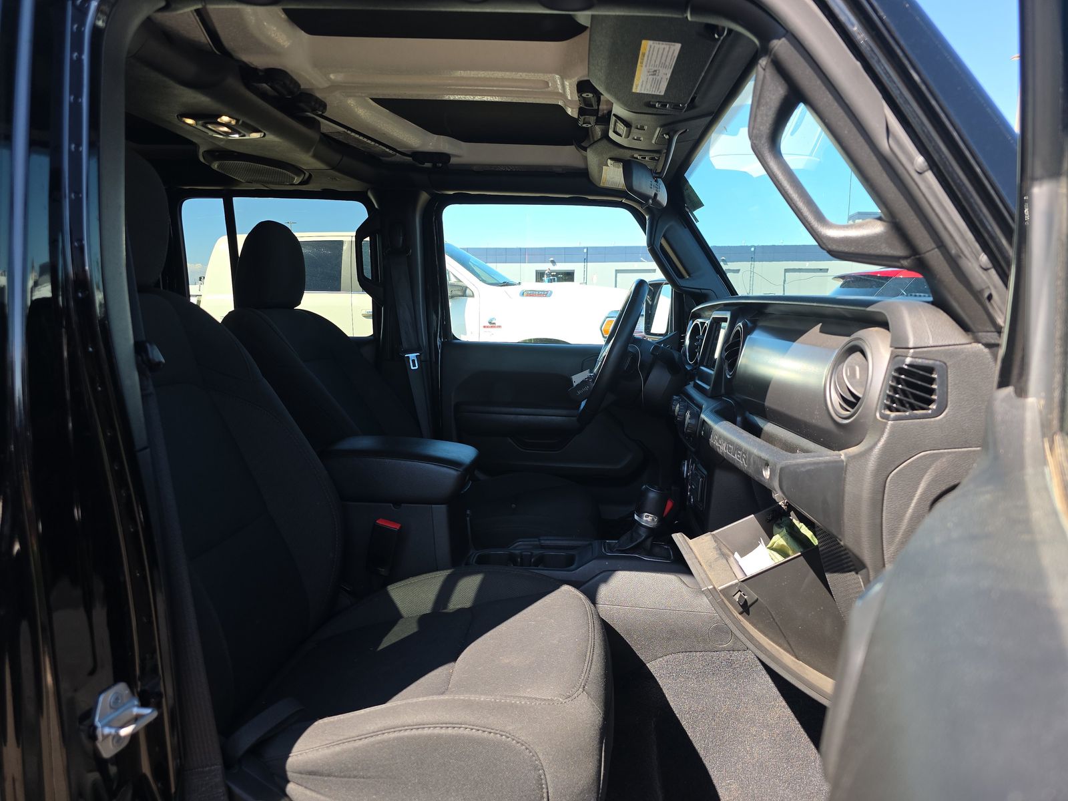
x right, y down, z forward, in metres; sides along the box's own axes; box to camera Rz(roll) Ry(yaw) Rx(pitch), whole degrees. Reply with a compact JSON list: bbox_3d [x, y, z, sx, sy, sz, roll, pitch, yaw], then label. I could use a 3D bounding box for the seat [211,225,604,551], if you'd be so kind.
[{"bbox_3d":[-0.259,0.013,1.724,0.860,0.885,0.530,1,8,1],"label":"seat"}]

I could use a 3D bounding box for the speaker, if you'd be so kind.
[{"bbox_3d":[-0.601,-0.501,1.538,0.155,0.050,0.230,1,8,1],"label":"speaker"}]

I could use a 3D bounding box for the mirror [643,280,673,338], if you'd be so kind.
[{"bbox_3d":[0.411,-0.288,2.254,0.110,0.190,0.190,-1,8,-11],"label":"mirror"}]

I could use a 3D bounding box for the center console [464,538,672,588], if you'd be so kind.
[{"bbox_3d":[0.075,0.327,1.388,0.390,0.105,0.250,1,8,1],"label":"center console"}]

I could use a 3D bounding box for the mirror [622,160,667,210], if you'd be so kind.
[{"bbox_3d":[0.204,-0.390,1.294,0.047,0.068,0.220,5,9,28],"label":"mirror"}]

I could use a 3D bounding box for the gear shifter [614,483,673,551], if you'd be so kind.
[{"bbox_3d":[0.208,0.218,1.350,0.105,0.130,0.075,1,8,1],"label":"gear shifter"}]

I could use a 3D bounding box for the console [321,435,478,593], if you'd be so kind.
[{"bbox_3d":[-0.253,0.205,1.383,0.310,0.270,0.230,1,8,1],"label":"console"}]

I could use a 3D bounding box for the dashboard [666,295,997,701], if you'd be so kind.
[{"bbox_3d":[0.414,0.043,1.341,0.370,0.490,1.370,1,8,1],"label":"dashboard"}]

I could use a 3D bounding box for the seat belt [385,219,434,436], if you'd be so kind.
[{"bbox_3d":[-0.347,-0.175,1.988,0.120,0.660,0.080,1,8,1],"label":"seat belt"}]

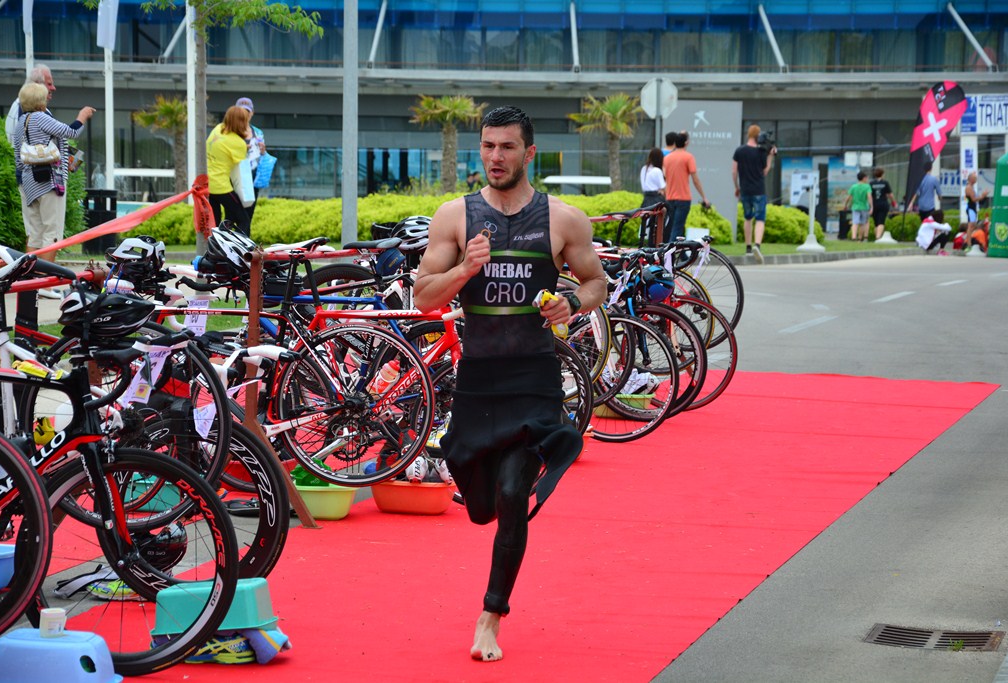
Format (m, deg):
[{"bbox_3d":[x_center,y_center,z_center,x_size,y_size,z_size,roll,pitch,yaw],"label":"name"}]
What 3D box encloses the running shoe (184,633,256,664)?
[{"bbox_3d":[-0.891,0.921,10.330,0.300,0.105,0.110,0,3,-6],"label":"running shoe"}]

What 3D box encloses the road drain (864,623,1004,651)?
[{"bbox_3d":[1.366,0.950,10.821,0.430,0.040,0.420,1,3,12],"label":"road drain"}]

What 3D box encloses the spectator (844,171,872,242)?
[{"bbox_3d":[7.373,-2.808,71.000,0.520,1.460,0.360,1,3,9],"label":"spectator"}]

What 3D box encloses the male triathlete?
[{"bbox_3d":[0.020,0.121,10.620,0.600,1.720,0.620,1,3,8],"label":"male triathlete"}]

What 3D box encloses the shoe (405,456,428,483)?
[{"bbox_3d":[-0.371,0.551,14.480,0.100,0.115,0.270,0,-12,2],"label":"shoe"}]

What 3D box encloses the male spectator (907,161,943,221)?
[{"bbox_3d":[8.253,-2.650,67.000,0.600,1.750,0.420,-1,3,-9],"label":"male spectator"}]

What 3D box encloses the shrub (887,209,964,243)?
[{"bbox_3d":[9.094,-2.504,74.000,1.650,0.740,1.300,0,3,0],"label":"shrub"}]

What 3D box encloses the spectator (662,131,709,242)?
[{"bbox_3d":[2.390,-1.927,45.200,0.580,1.740,0.420,1,3,9],"label":"spectator"}]

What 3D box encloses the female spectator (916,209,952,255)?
[{"bbox_3d":[8.071,-2.062,64.000,0.620,0.860,0.450,2,4,31],"label":"female spectator"}]

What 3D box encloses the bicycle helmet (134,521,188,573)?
[{"bbox_3d":[-1.252,0.742,12.300,0.280,0.190,0.210,3,4,41],"label":"bicycle helmet"}]

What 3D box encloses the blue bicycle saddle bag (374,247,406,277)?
[{"bbox_3d":[-0.519,-0.368,15.600,0.140,0.135,0.090,1,4,12],"label":"blue bicycle saddle bag"}]

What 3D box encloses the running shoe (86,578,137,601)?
[{"bbox_3d":[-1.308,0.840,11.800,0.285,0.110,0.105,1,3,12],"label":"running shoe"}]

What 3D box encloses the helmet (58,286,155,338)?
[{"bbox_3d":[-1.176,-0.086,10.100,0.280,0.155,0.205,-4,3,1],"label":"helmet"}]

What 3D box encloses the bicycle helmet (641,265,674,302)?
[{"bbox_3d":[0.885,-0.336,19.800,0.210,0.210,0.270,2,10,-30],"label":"bicycle helmet"}]

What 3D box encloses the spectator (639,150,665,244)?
[{"bbox_3d":[2.007,-1.865,46.300,0.430,1.570,0.360,1,3,9],"label":"spectator"}]

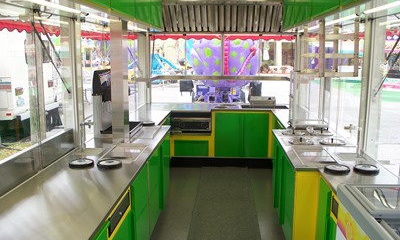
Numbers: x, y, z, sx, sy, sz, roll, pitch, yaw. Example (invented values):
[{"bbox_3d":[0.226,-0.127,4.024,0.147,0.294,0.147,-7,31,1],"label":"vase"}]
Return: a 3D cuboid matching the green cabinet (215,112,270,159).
[{"bbox_3d":[0.645,0.178,6.516,0.830,0.685,0.550,1,10,3],"label":"green cabinet"}]

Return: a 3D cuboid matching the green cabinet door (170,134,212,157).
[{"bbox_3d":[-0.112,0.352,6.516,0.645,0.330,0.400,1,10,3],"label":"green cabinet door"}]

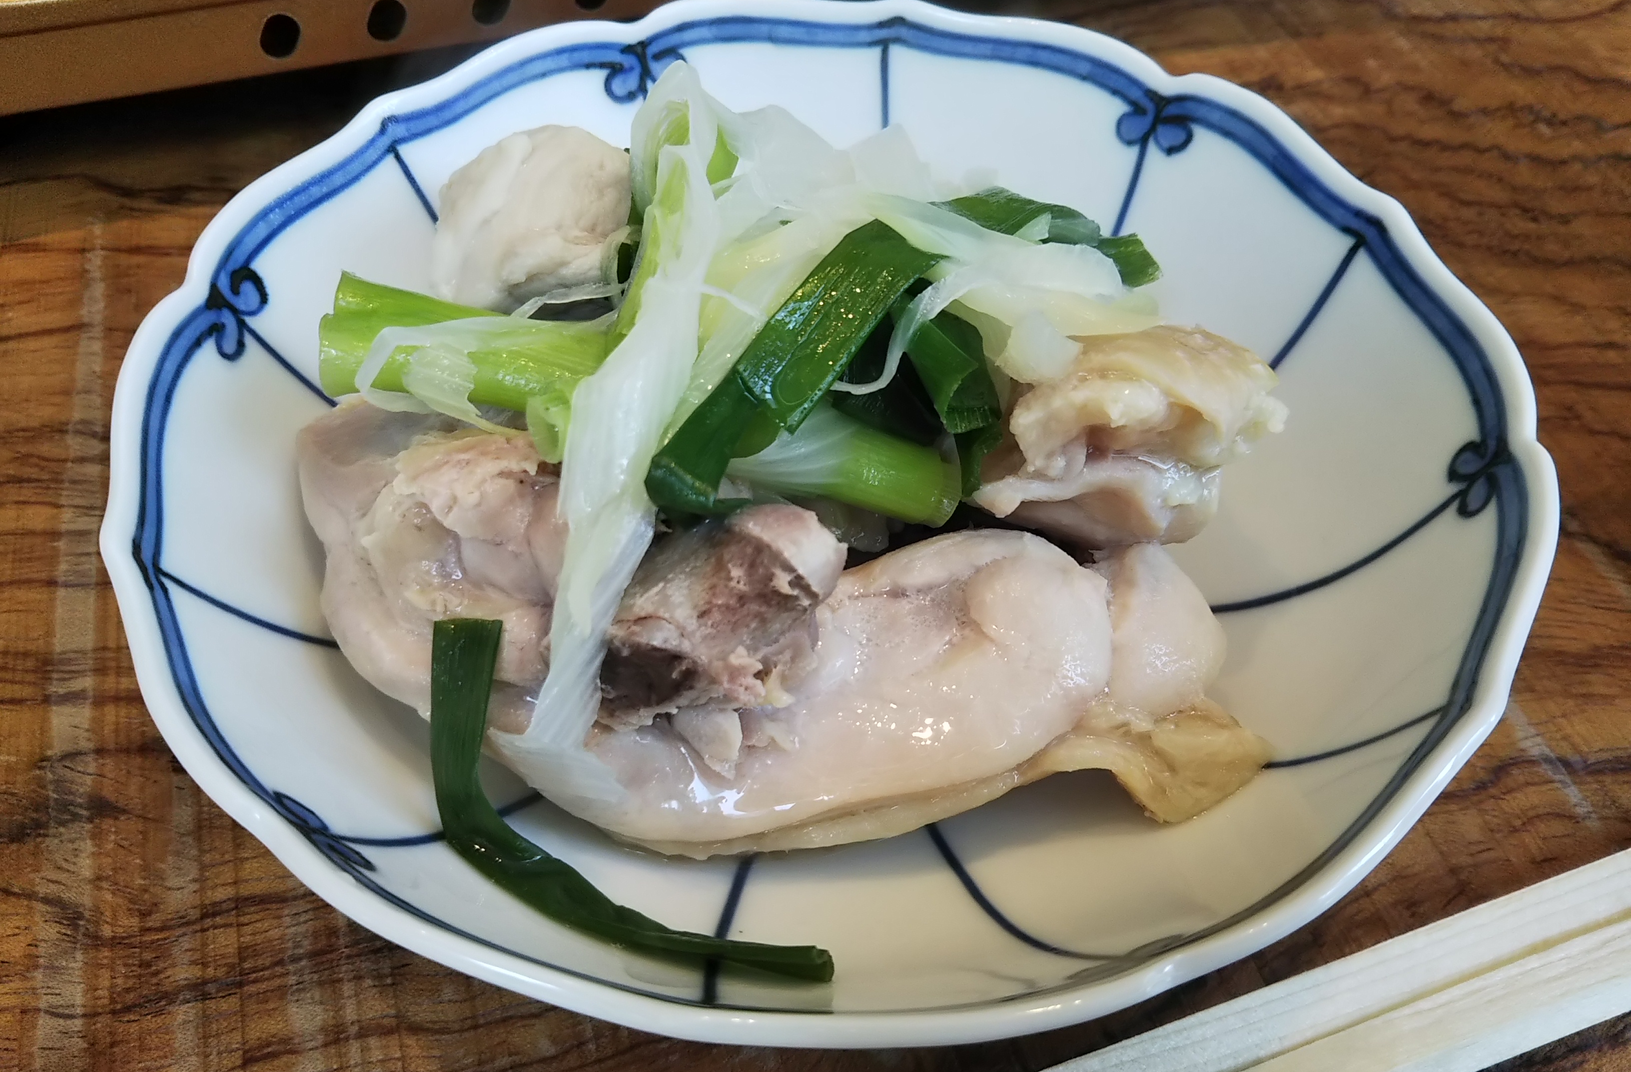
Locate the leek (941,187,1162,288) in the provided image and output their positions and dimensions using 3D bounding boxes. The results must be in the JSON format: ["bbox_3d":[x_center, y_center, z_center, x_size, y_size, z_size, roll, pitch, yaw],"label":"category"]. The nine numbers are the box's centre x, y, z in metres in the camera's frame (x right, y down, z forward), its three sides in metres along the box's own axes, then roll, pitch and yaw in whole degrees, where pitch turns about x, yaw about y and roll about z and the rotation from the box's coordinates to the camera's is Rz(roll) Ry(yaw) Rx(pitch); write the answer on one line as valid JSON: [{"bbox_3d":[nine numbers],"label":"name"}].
[{"bbox_3d":[0.036,-0.043,0.212,0.038,0.011,0.009,13,48,-17],"label":"leek"}]

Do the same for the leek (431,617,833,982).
[{"bbox_3d":[-0.028,0.036,0.169,0.068,0.015,0.021,37,58,26],"label":"leek"}]

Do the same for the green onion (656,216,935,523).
[{"bbox_3d":[-0.002,-0.021,0.188,0.014,0.011,0.051,35,77,25],"label":"green onion"}]

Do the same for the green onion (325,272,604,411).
[{"bbox_3d":[-0.049,-0.026,0.197,0.044,0.013,0.015,8,50,13],"label":"green onion"}]

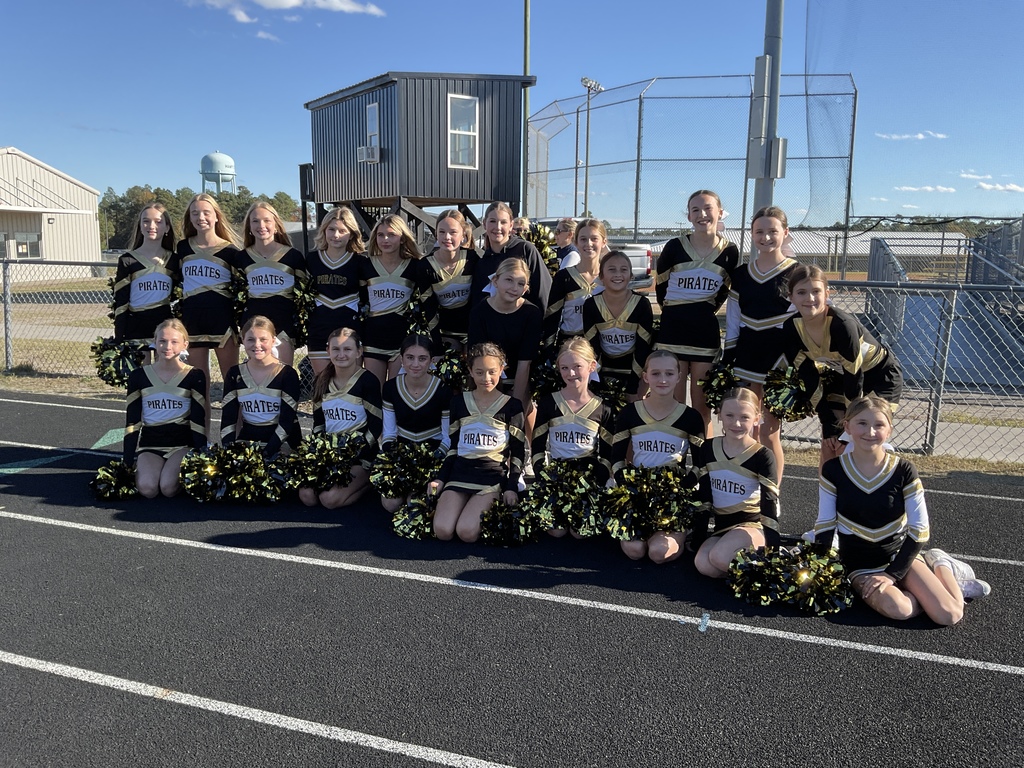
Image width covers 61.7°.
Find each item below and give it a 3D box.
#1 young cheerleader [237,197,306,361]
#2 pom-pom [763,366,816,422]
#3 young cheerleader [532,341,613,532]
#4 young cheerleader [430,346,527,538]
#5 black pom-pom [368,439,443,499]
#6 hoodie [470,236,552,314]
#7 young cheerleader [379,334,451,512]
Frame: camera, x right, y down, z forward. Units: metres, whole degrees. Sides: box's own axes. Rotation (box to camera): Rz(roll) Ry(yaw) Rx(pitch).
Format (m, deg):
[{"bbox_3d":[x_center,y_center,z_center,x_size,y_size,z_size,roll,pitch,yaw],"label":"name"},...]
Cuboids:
[{"bbox_3d":[-1.395,-0.284,5.006,0.420,1.530,0.290,-1,10,-9],"label":"young cheerleader"},{"bbox_3d":[1.284,0.048,3.956,0.270,0.270,0.250,3,10,13],"label":"pom-pom"},{"bbox_3d":[0.298,0.224,4.073,0.400,0.878,0.580,3,10,14],"label":"young cheerleader"},{"bbox_3d":[-0.163,0.241,4.018,0.440,0.857,0.580,2,10,10],"label":"young cheerleader"},{"bbox_3d":[-0.526,0.431,4.278,0.340,0.280,0.300,1,10,0],"label":"black pom-pom"},{"bbox_3d":[0.007,-0.526,4.840,0.460,0.620,0.280,3,10,14],"label":"hoodie"},{"bbox_3d":[-0.498,0.179,4.493,0.420,0.840,0.620,2,10,5],"label":"young cheerleader"}]

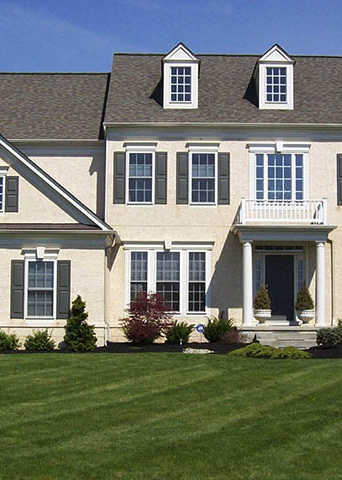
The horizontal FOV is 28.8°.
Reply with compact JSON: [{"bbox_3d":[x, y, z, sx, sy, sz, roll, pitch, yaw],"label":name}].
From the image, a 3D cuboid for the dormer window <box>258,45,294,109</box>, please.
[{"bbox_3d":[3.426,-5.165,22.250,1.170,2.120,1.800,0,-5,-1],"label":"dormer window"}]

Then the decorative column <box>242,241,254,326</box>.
[{"bbox_3d":[2.334,1.332,20.200,0.340,2.620,0.340,0,-5,-1],"label":"decorative column"}]

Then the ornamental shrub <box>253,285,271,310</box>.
[{"bbox_3d":[2.759,1.734,20.073,0.530,0.780,0.530,0,-3,-1],"label":"ornamental shrub"}]

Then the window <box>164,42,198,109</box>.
[{"bbox_3d":[0.328,-5.238,22.542,1.160,2.161,2.200,0,-3,0],"label":"window"}]

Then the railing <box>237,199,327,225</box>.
[{"bbox_3d":[3.292,-0.788,20.210,2.584,0.780,1.400,0,-3,0],"label":"railing"}]

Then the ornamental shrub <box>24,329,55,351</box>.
[{"bbox_3d":[-3.604,2.734,18.241,0.875,0.612,0.800,0,-3,0],"label":"ornamental shrub"}]

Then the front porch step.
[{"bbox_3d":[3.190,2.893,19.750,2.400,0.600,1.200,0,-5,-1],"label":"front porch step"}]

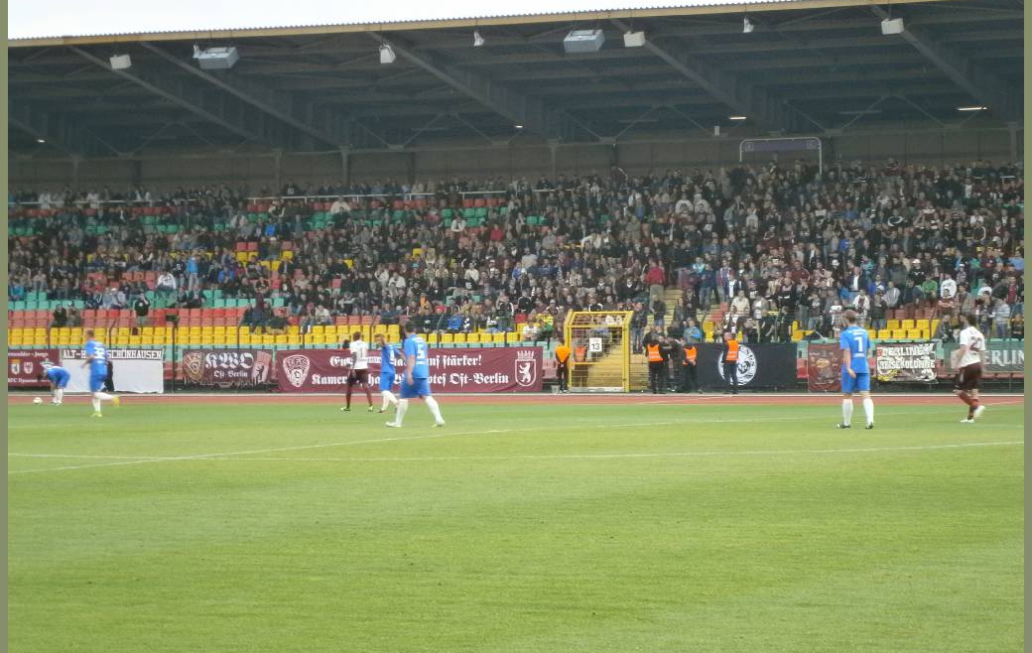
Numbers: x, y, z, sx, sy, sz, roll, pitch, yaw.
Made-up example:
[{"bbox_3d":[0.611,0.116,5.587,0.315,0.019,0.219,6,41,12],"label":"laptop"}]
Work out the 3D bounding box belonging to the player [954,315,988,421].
[{"bbox_3d":[7.495,0.690,54.686,0.470,1.789,0.460,-1,0,31],"label":"player"}]

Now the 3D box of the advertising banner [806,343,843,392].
[{"bbox_3d":[9.147,1.221,97.948,1.125,1.428,0.050,0,0,24],"label":"advertising banner"}]

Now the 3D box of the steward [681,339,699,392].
[{"bbox_3d":[5.282,1.189,99.976,0.550,1.601,0.400,0,0,6],"label":"steward"}]

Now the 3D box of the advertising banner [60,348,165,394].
[{"bbox_3d":[-12.928,1.414,106.152,3.849,1.398,0.060,0,0,24],"label":"advertising banner"}]

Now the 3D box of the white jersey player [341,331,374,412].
[{"bbox_3d":[-3.475,0.995,72.800,0.600,1.772,0.500,0,0,-27],"label":"white jersey player"}]

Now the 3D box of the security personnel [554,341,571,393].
[{"bbox_3d":[1.423,1.196,101.185,0.550,1.635,0.400,0,0,12],"label":"security personnel"}]

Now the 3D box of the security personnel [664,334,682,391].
[{"bbox_3d":[4.631,1.125,98.114,0.480,1.692,0.360,0,0,23],"label":"security personnel"}]

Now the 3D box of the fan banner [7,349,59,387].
[{"bbox_3d":[-16.288,1.364,109.272,2.972,1.230,0.050,0,0,24],"label":"fan banner"}]

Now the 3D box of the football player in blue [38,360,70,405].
[{"bbox_3d":[-12.749,1.575,91.500,0.850,1.178,0.550,0,0,3],"label":"football player in blue"}]

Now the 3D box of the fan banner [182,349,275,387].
[{"bbox_3d":[-9.228,1.358,106.129,3.292,1.255,0.050,0,0,24],"label":"fan banner"}]

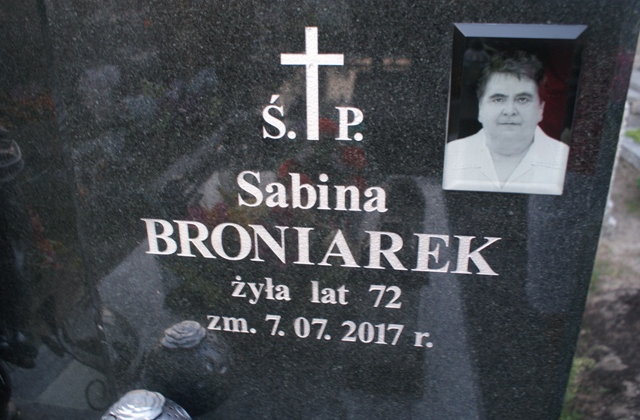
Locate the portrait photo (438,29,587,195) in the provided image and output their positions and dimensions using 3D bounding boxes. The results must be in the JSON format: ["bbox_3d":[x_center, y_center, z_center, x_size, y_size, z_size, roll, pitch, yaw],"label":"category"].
[{"bbox_3d":[0.204,-0.103,0.572,0.130,0.180,0.012,3,22,8],"label":"portrait photo"}]

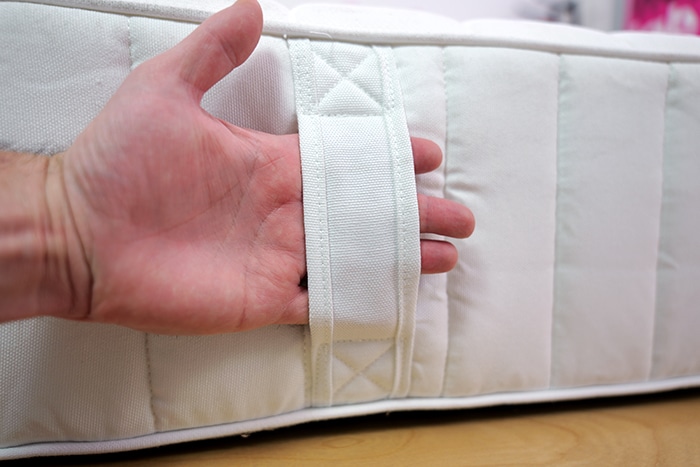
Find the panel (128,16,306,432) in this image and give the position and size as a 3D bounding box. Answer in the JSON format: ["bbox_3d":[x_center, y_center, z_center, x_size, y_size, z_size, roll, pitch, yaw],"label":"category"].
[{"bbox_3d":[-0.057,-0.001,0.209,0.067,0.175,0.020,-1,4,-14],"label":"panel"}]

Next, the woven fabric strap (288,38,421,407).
[{"bbox_3d":[0.005,-0.001,0.211,0.051,0.171,0.026,-3,4,-14],"label":"woven fabric strap"}]

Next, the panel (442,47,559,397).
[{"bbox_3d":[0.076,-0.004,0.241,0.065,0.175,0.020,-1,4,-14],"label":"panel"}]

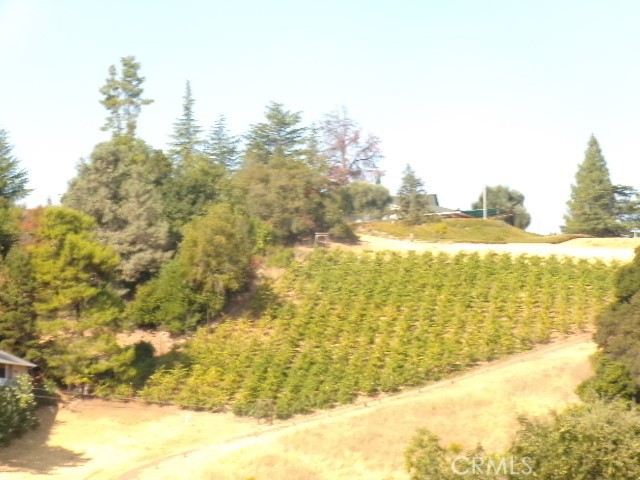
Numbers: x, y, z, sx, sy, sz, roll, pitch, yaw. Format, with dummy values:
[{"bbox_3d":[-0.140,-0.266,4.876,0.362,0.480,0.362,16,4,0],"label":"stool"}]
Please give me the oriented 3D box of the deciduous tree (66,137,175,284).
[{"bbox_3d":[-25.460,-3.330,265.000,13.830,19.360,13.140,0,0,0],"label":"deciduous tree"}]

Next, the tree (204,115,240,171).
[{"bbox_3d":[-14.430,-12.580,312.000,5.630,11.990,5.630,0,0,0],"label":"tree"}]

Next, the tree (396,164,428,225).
[{"bbox_3d":[13.820,-6.730,315.000,4.780,9.120,4.780,0,0,0],"label":"tree"}]

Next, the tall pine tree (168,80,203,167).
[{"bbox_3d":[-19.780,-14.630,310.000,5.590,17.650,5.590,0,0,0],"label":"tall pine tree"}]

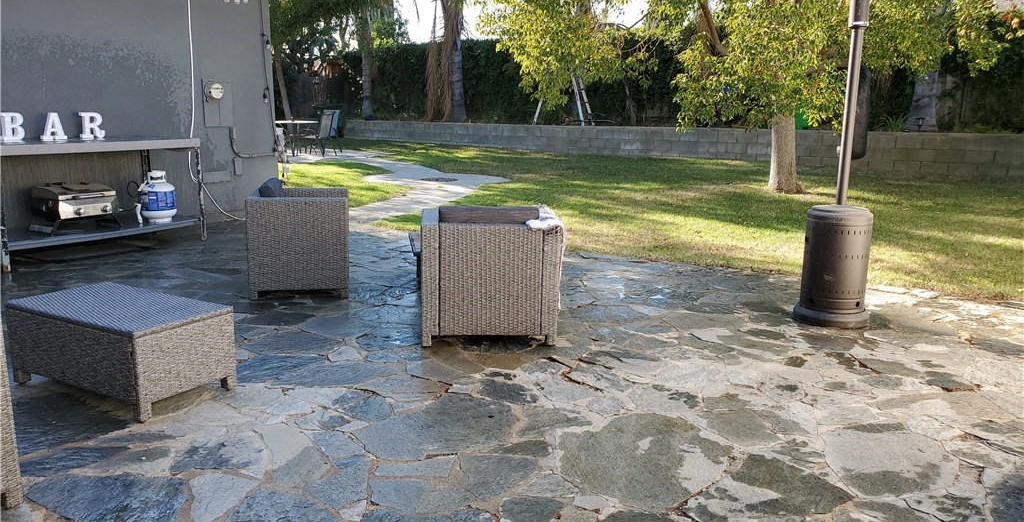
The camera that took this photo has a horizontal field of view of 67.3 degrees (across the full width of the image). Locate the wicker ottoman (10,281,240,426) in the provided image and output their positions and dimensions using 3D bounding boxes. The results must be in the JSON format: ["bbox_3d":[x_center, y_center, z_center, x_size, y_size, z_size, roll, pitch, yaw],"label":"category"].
[{"bbox_3d":[-1.821,0.391,3.596,0.955,0.390,0.503,7,14,29],"label":"wicker ottoman"}]

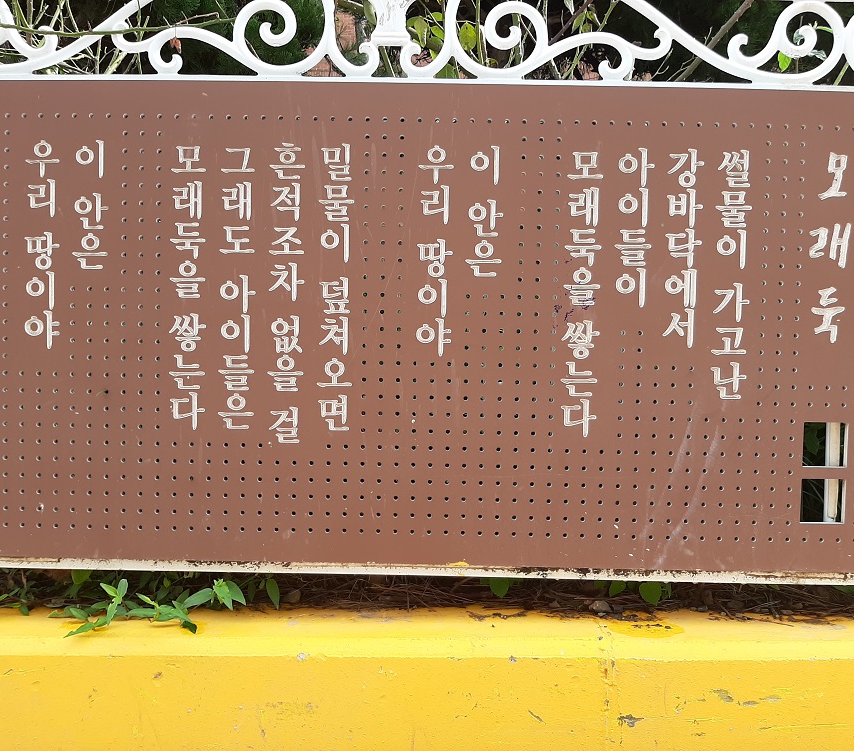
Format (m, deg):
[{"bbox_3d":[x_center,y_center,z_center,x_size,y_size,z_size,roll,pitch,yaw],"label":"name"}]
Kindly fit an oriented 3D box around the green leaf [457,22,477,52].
[{"bbox_3d":[0.084,-0.697,1.550,0.038,0.060,0.018,1,2,0],"label":"green leaf"}]

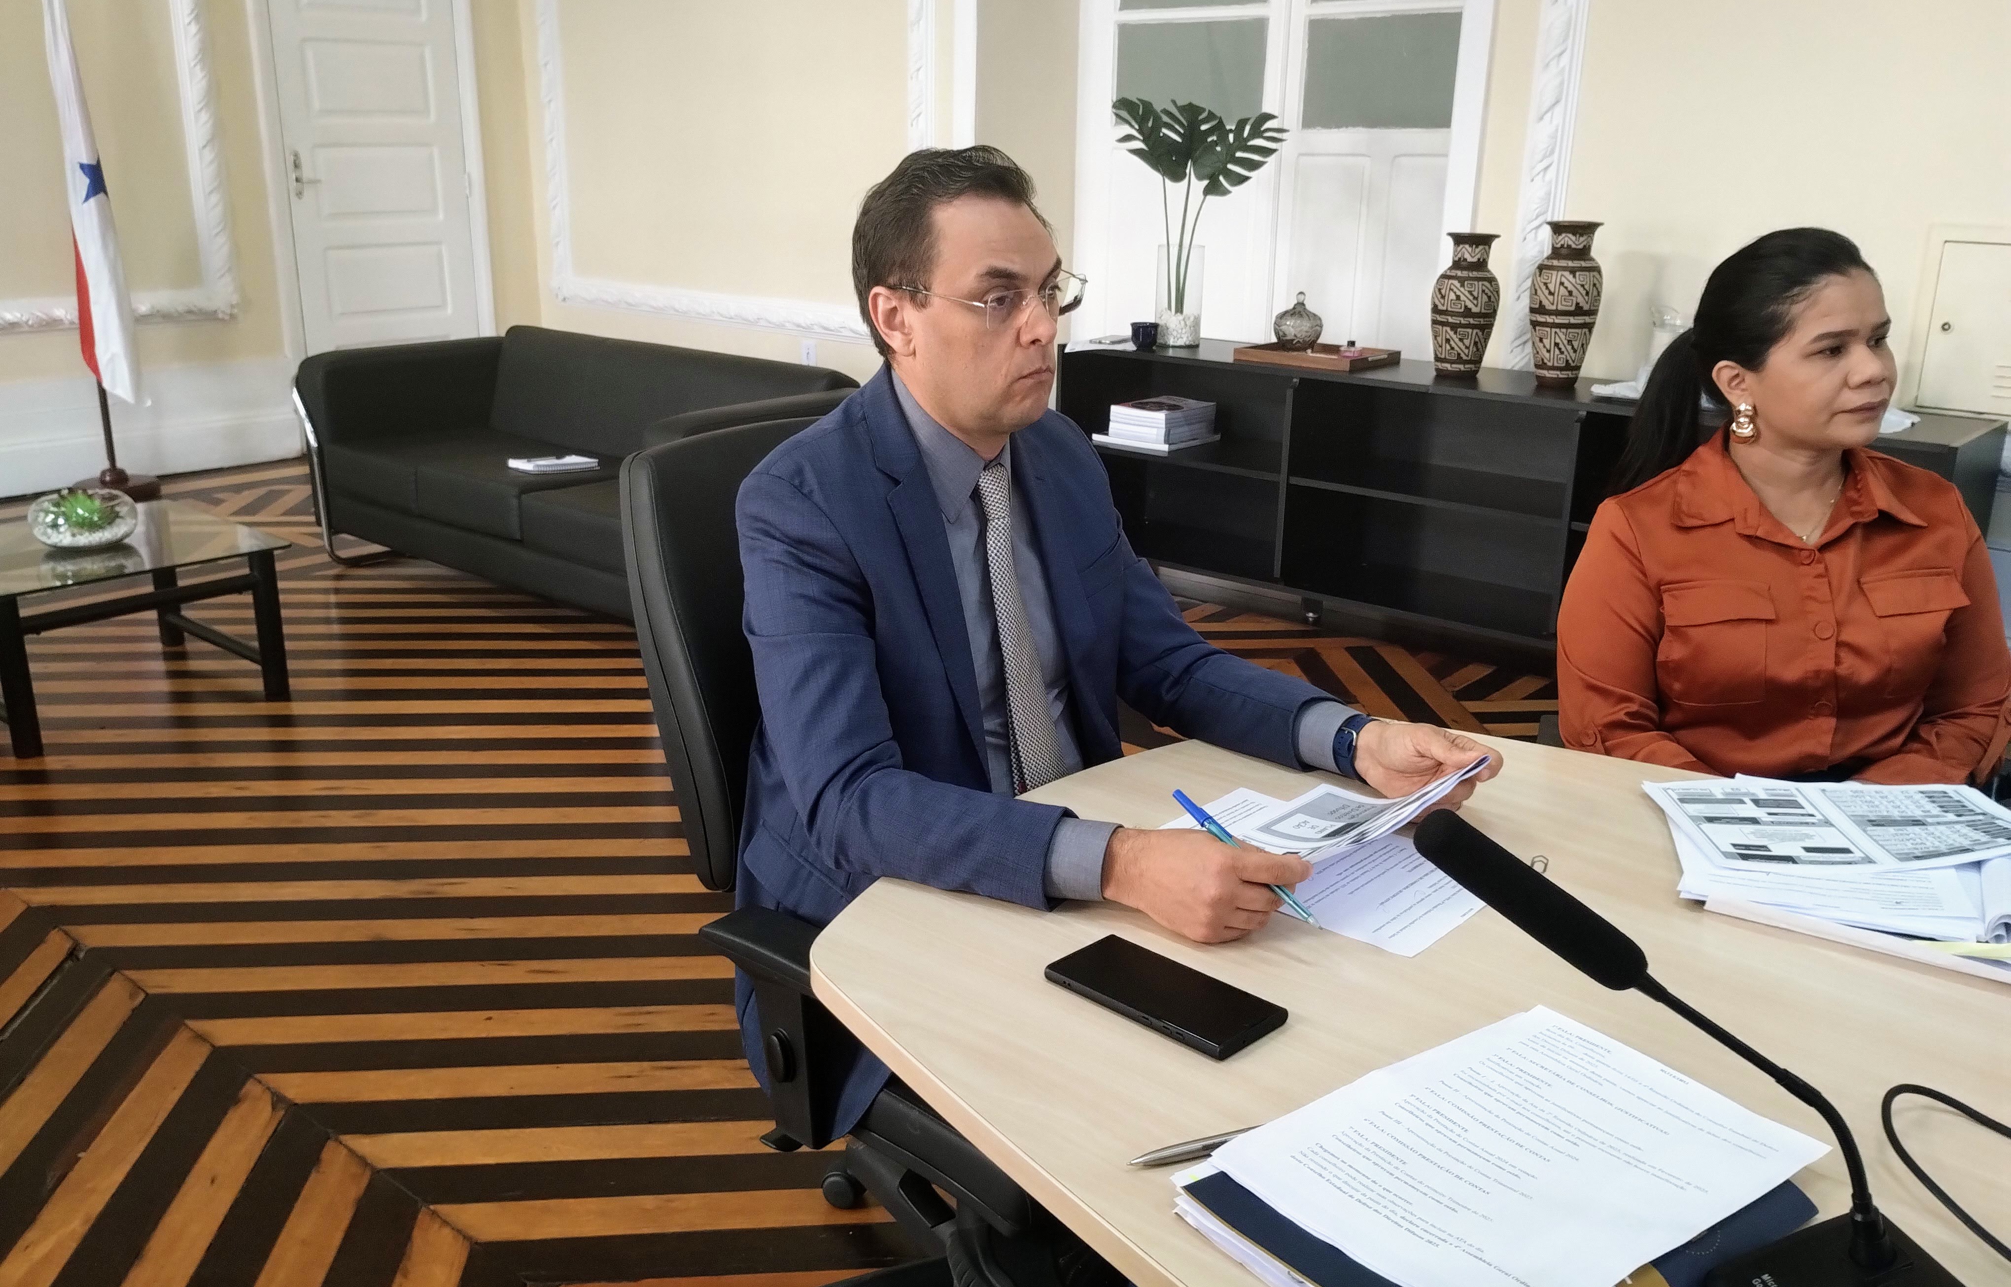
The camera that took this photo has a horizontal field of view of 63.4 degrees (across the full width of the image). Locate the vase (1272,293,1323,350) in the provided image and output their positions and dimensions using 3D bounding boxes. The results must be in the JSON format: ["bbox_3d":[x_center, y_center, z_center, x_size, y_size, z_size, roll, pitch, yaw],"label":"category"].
[{"bbox_3d":[0.886,-0.969,4.892,0.156,0.163,0.156,1,18,0],"label":"vase"}]

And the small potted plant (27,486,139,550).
[{"bbox_3d":[-2.143,-0.286,3.779,0.228,0.128,0.228,1,18,0],"label":"small potted plant"}]

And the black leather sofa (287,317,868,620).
[{"bbox_3d":[-1.237,-0.506,4.796,1.720,0.710,0.770,15,22,36],"label":"black leather sofa"}]

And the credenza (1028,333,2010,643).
[{"bbox_3d":[1.256,-0.371,4.534,2.418,0.722,0.485,14,22,36],"label":"credenza"}]

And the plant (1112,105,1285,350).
[{"bbox_3d":[0.567,-1.265,4.916,0.520,0.719,0.380,1,18,0],"label":"plant"}]

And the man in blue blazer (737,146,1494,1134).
[{"bbox_3d":[0.045,0.232,1.526,0.530,1.330,0.660,-15,24,-42],"label":"man in blue blazer"}]

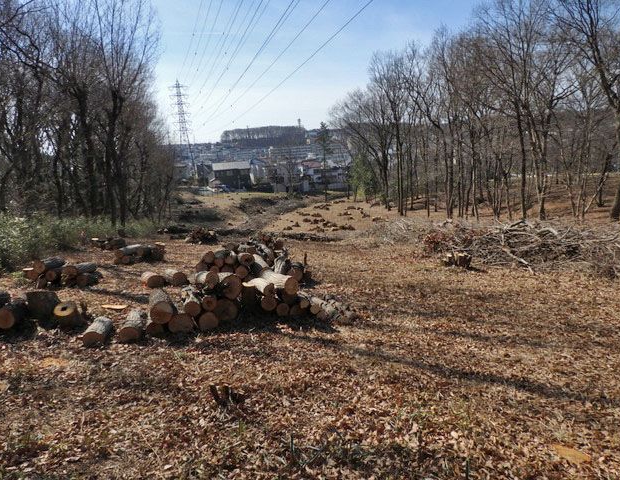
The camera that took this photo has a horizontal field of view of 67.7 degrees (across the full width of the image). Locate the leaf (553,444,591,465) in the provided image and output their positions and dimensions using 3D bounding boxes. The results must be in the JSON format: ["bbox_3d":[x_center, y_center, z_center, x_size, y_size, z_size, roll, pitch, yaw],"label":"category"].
[{"bbox_3d":[1.852,1.514,3.279,0.181,0.030,0.284,-2,4,-13],"label":"leaf"}]

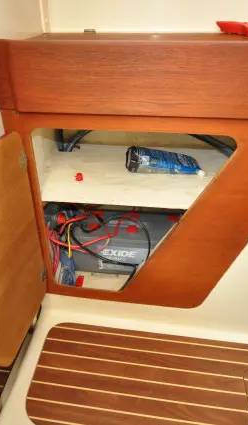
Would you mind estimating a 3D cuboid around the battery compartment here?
[{"bbox_3d":[0.033,-0.067,1.075,0.558,0.610,0.420,4,34,6],"label":"battery compartment"}]

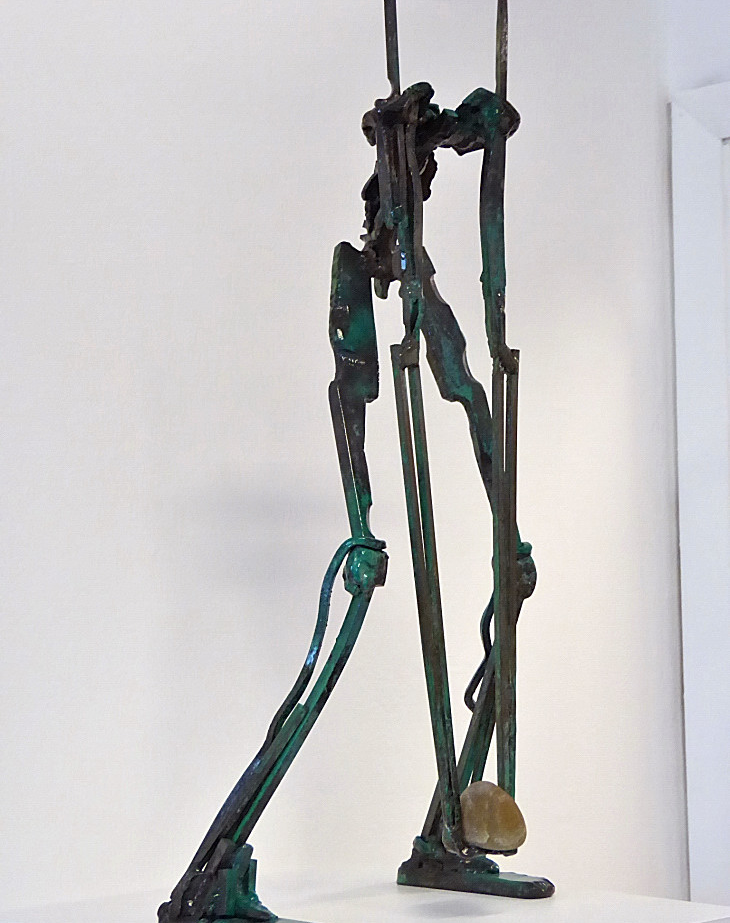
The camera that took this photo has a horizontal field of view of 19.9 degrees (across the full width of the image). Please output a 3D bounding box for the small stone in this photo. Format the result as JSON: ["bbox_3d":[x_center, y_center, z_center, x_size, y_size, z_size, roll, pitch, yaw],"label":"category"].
[{"bbox_3d":[0.093,0.257,1.510,0.048,0.051,0.042,-1,-4,3],"label":"small stone"}]

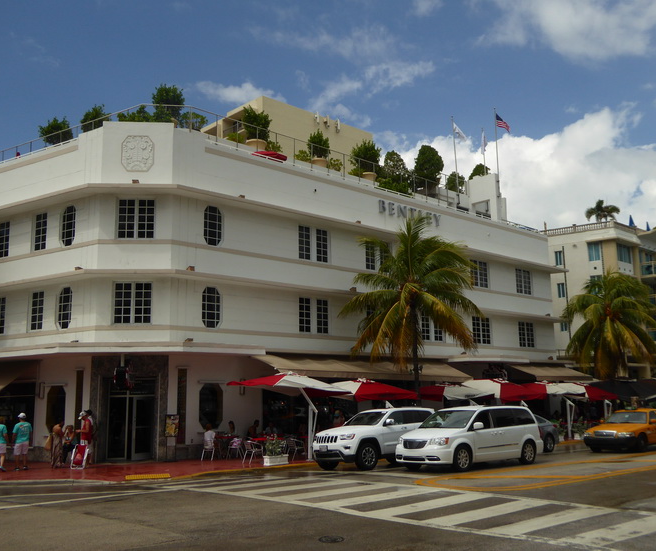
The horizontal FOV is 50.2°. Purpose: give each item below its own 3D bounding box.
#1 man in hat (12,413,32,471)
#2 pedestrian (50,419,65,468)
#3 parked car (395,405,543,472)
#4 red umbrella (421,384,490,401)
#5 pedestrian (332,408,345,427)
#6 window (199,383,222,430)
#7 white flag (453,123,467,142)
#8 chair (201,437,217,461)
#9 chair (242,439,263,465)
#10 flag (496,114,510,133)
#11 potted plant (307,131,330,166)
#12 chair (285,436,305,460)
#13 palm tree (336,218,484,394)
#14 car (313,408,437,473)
[{"bbox_3d":[-9.432,5.120,21.666,0.560,1.700,0.350,2,-11,-15],"label":"man in hat"},{"bbox_3d":[-8.876,5.519,23.109,0.400,1.600,0.480,8,-14,-41],"label":"pedestrian"},{"bbox_3d":[4.350,4.860,21.200,5.150,1.750,2.060,8,-14,-40],"label":"parked car"},{"bbox_3d":[4.794,5.892,29.746,3.000,2.572,2.850,8,-14,-42],"label":"red umbrella"},{"bbox_3d":[0.402,5.573,24.894,0.500,1.620,0.350,-8,-13,34],"label":"pedestrian"},{"bbox_3d":[-4.132,4.640,24.682,1.020,1.612,0.130,8,-14,-42],"label":"window"},{"bbox_3d":[7.931,-8.559,41.900,0.950,1.150,0.300,-4,-11,18],"label":"white flag"},{"bbox_3d":[-3.941,5.823,23.621,0.520,0.800,0.530,-8,-13,33],"label":"chair"},{"bbox_3d":[-2.371,5.540,22.073,0.570,0.770,0.560,8,-14,-42],"label":"chair"},{"bbox_3d":[10.032,-8.716,40.173,0.900,1.110,0.300,-5,-11,20],"label":"flag"},{"bbox_3d":[-0.368,-5.299,29.986,1.000,2.038,1.000,-1,-11,0],"label":"potted plant"},{"bbox_3d":[-1.073,5.704,23.106,0.570,0.770,0.560,8,-14,-42],"label":"chair"},{"bbox_3d":[3.222,2.102,26.846,5.300,9.048,5.300,-1,-10,0],"label":"palm tree"},{"bbox_3d":[1.722,5.191,22.308,4.820,1.760,1.960,8,-14,-41],"label":"car"}]

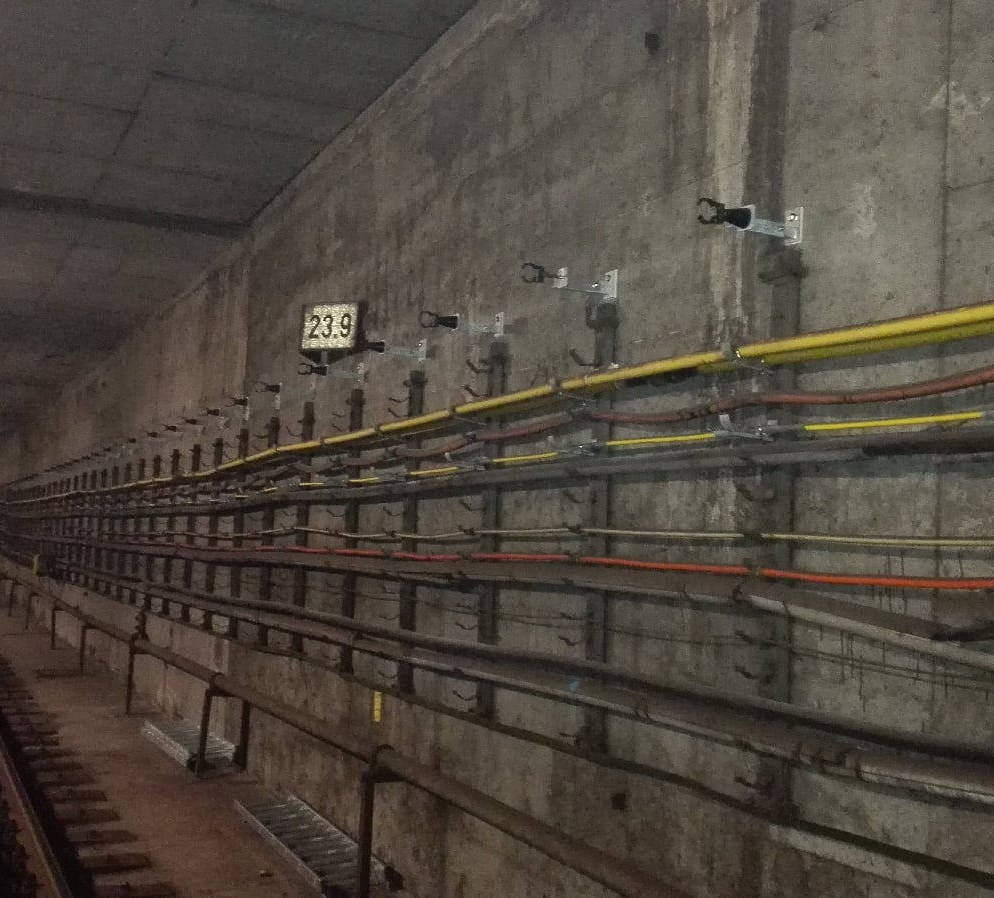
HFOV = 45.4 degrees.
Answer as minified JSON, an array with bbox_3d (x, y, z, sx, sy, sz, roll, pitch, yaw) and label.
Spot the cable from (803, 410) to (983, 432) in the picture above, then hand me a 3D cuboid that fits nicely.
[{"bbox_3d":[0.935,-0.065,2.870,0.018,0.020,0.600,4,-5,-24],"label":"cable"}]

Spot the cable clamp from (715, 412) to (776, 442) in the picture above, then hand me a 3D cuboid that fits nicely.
[{"bbox_3d":[0.704,-0.058,3.351,0.185,0.062,0.065,4,-5,-24],"label":"cable clamp"}]

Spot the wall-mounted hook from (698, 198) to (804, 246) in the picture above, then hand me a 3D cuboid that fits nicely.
[{"bbox_3d":[0.733,-0.669,3.454,0.340,0.105,0.075,4,-5,-26],"label":"wall-mounted hook"}]

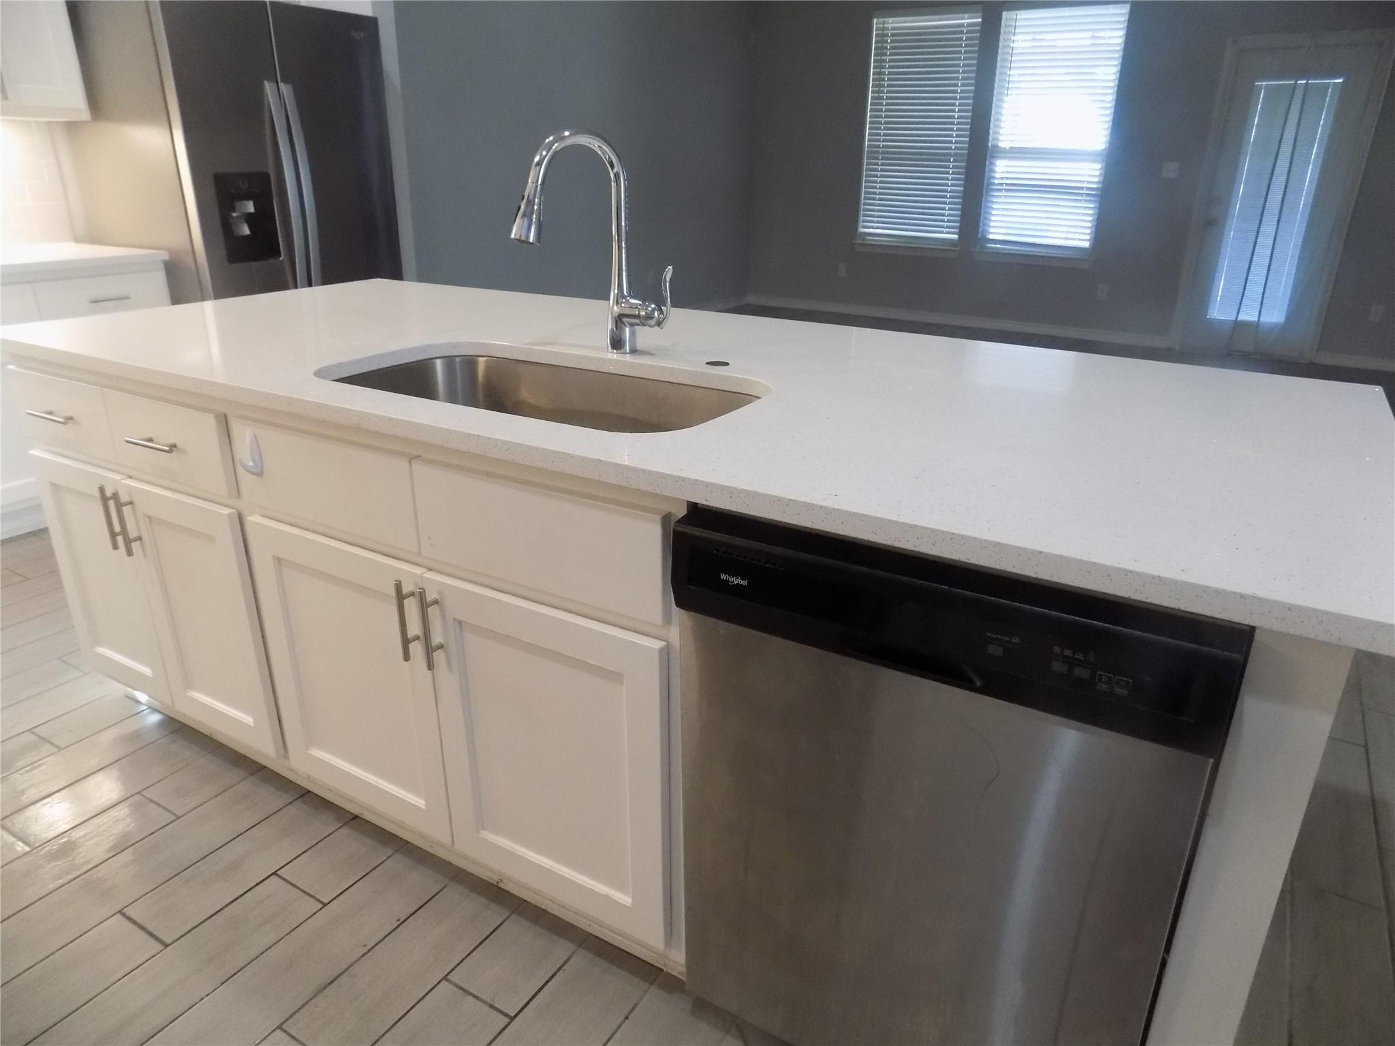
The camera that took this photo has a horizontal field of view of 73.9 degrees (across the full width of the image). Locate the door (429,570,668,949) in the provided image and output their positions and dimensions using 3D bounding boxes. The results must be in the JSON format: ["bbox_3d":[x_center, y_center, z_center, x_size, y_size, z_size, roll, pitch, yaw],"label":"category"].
[{"bbox_3d":[-0.231,0.362,1.426,0.432,0.522,0.020,13,25,29],"label":"door"}]

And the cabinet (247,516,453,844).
[{"bbox_3d":[-0.603,0.271,1.621,0.426,0.517,0.021,13,24,29],"label":"cabinet"}]

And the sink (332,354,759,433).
[{"bbox_3d":[-0.257,-0.118,1.643,0.790,0.225,0.470,13,24,29],"label":"sink"}]

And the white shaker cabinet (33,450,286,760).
[{"bbox_3d":[-0.983,0.071,2.129,0.709,0.522,0.560,13,24,29],"label":"white shaker cabinet"}]

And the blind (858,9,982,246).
[{"bbox_3d":[1.793,-3.181,7.538,0.869,1.715,0.060,13,24,29],"label":"blind"}]

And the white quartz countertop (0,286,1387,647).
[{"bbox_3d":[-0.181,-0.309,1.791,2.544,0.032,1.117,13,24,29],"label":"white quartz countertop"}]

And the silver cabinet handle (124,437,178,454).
[{"bbox_3d":[-0.979,-0.145,1.672,0.139,0.012,0.036,13,24,29],"label":"silver cabinet handle"}]

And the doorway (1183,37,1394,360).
[{"bbox_3d":[4.015,-2.216,6.440,0.934,2.103,0.120,13,24,29],"label":"doorway"}]

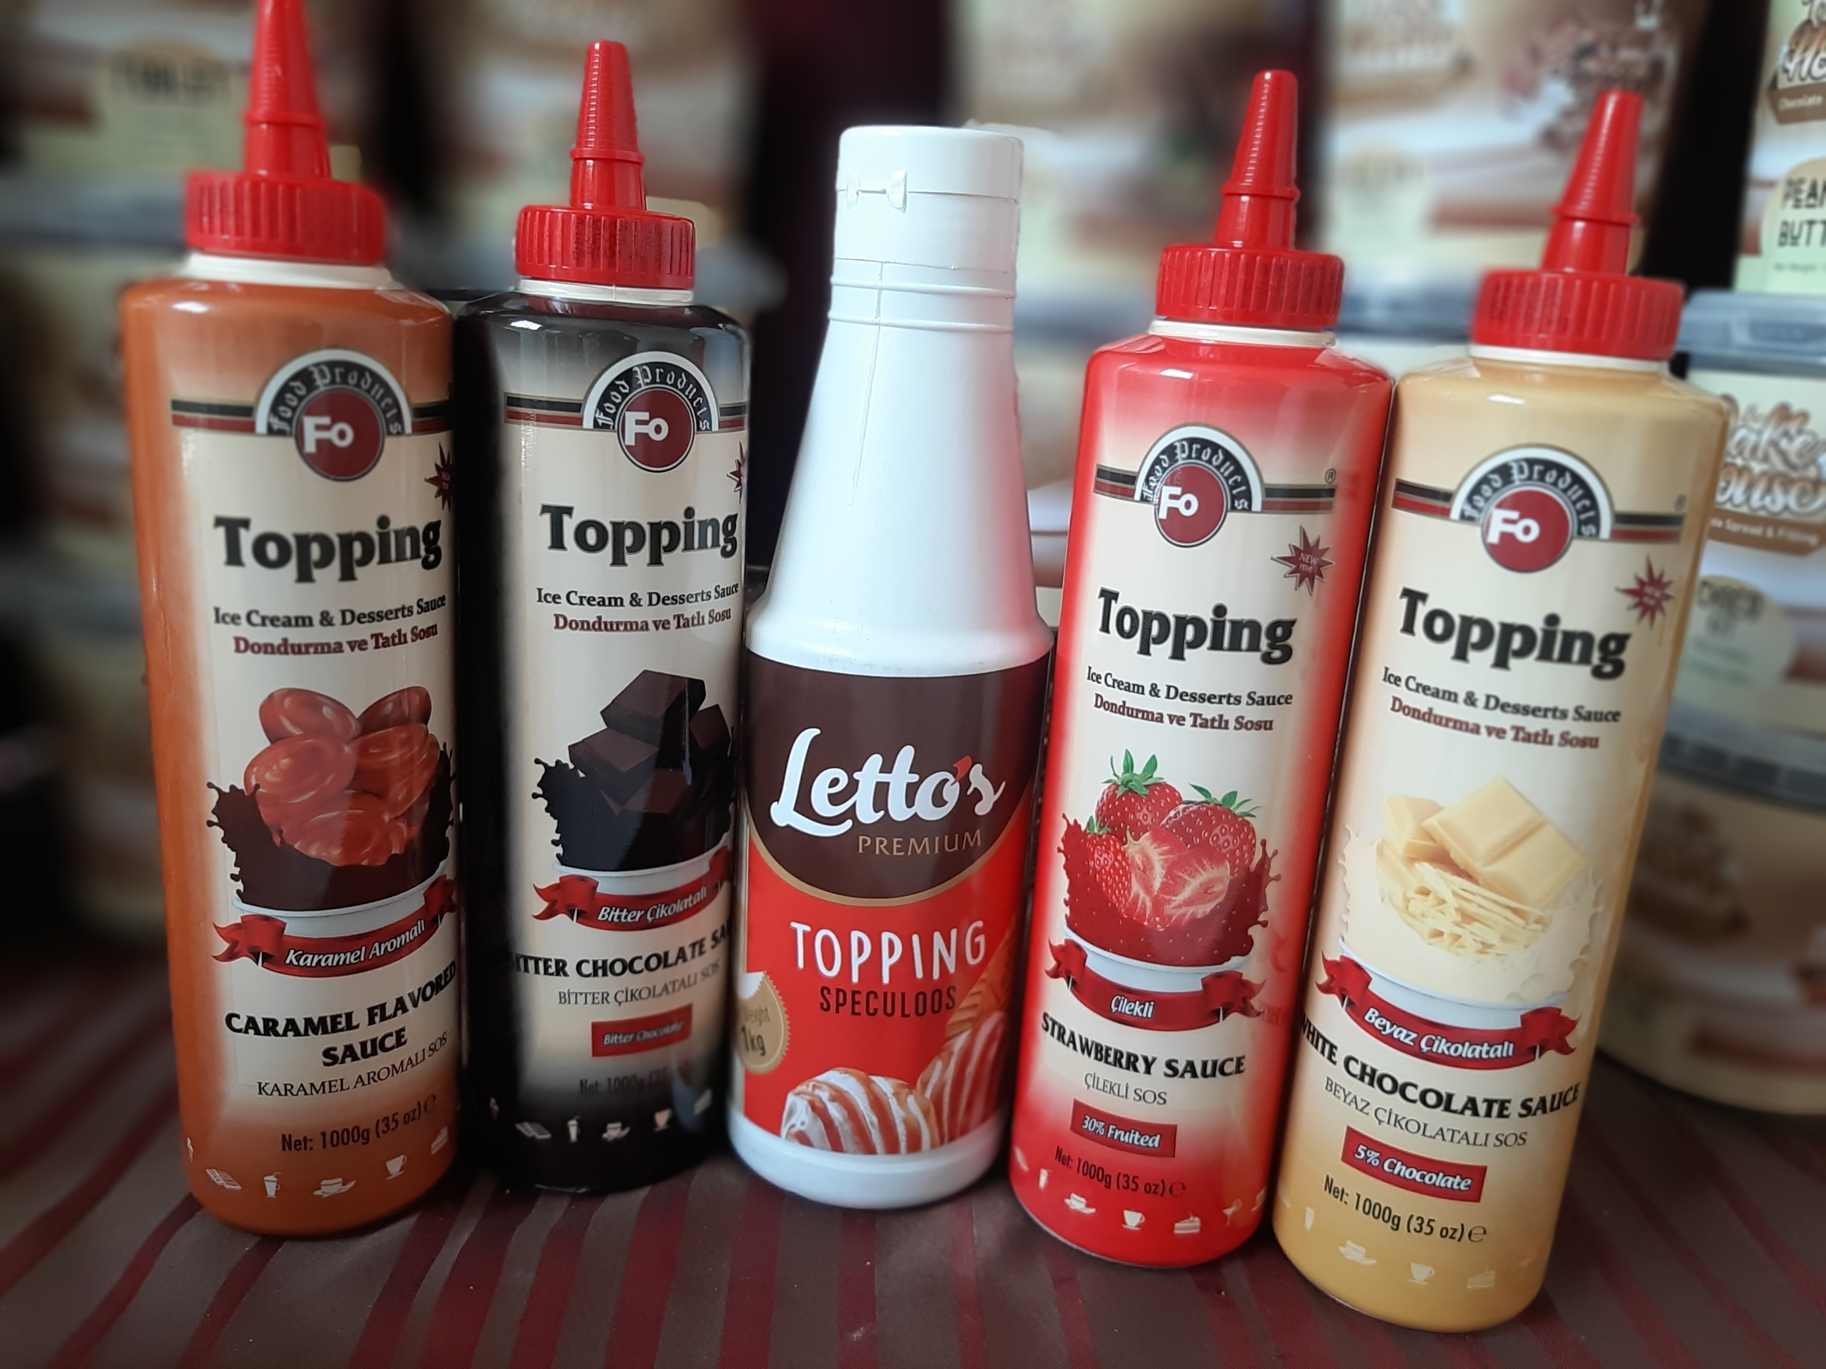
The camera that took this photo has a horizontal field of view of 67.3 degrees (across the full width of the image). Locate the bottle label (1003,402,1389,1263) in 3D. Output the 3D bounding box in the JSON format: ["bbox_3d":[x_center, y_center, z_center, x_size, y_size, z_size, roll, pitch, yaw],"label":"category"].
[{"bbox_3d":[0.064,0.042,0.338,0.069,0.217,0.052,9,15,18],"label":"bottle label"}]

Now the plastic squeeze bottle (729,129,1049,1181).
[{"bbox_3d":[-0.004,-0.002,0.375,0.082,0.276,0.082,2,15,-7],"label":"plastic squeeze bottle"}]

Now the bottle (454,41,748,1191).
[{"bbox_3d":[-0.079,-0.008,0.351,0.069,0.290,0.069,-4,17,-29],"label":"bottle"}]

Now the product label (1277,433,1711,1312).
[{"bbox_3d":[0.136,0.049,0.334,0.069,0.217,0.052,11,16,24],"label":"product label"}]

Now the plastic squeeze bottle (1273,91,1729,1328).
[{"bbox_3d":[0.142,0.013,0.333,0.069,0.290,0.069,11,16,24],"label":"plastic squeeze bottle"}]

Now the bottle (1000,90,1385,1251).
[{"bbox_3d":[0.069,0.006,0.337,0.069,0.290,0.069,9,15,18],"label":"bottle"}]

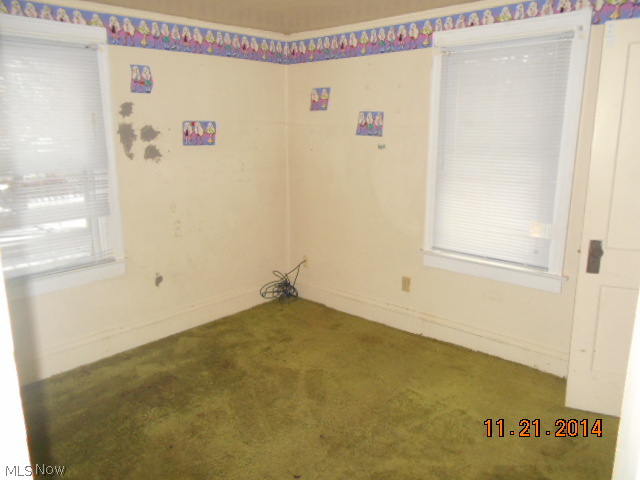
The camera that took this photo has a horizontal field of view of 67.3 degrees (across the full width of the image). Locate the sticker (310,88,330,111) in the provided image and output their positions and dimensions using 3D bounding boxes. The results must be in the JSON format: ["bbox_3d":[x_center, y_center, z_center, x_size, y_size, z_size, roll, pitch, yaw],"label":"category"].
[{"bbox_3d":[0.001,-1.147,3.920,0.204,0.180,0.010,11,17,41],"label":"sticker"}]

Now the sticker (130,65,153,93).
[{"bbox_3d":[-1.189,-1.074,3.209,0.010,0.179,0.159,11,17,41],"label":"sticker"}]

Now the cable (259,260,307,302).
[{"bbox_3d":[-0.329,0.386,4.337,0.200,0.360,0.350,11,17,41],"label":"cable"}]

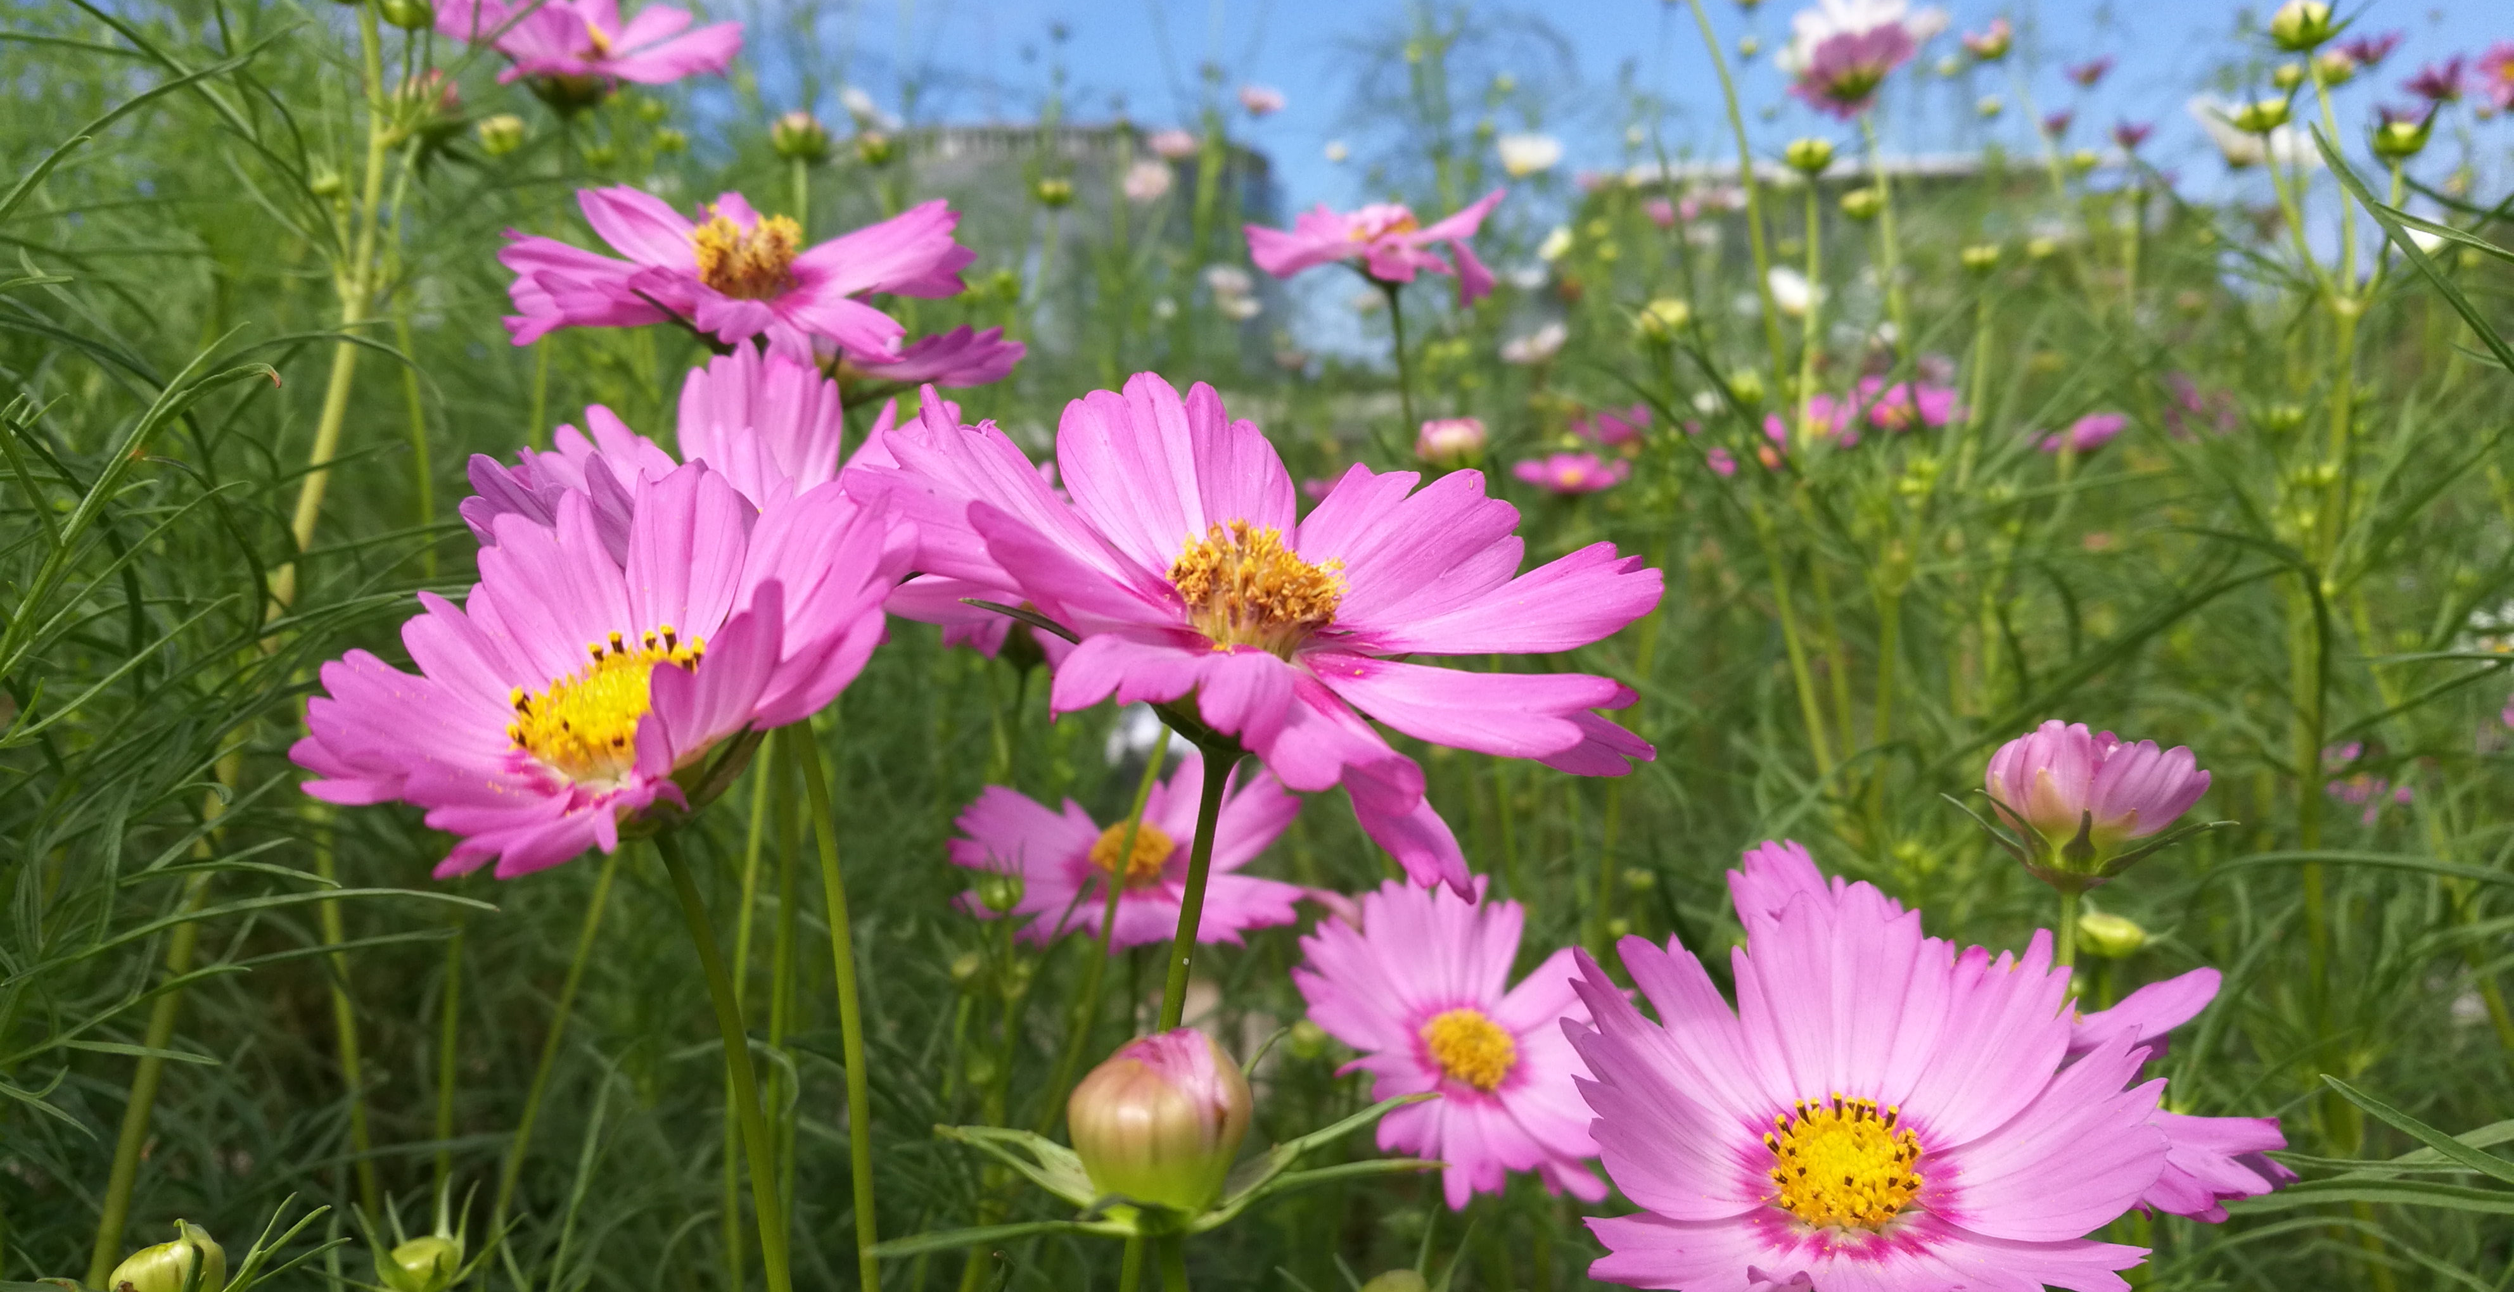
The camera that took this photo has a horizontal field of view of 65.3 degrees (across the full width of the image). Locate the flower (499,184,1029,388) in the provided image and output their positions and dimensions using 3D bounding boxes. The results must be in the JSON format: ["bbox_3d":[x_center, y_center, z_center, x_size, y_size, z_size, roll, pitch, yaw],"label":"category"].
[{"bbox_3d":[-0.088,-0.063,0.340,0.085,0.030,0.076,0,18,0],"label":"flower"}]

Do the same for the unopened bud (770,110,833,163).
[{"bbox_3d":[-0.116,-0.130,0.500,0.015,0.014,0.015,0,7,0],"label":"unopened bud"}]

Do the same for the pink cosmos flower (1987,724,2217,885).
[{"bbox_3d":[0.124,0.023,0.290,0.034,0.025,0.032,2,8,0],"label":"pink cosmos flower"}]

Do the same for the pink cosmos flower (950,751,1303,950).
[{"bbox_3d":[-0.028,0.044,0.420,0.076,0.025,0.073,6,34,0],"label":"pink cosmos flower"}]

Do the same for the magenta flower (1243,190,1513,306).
[{"bbox_3d":[0.033,-0.112,0.550,0.073,0.028,0.068,0,13,0],"label":"magenta flower"}]

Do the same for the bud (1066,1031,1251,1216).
[{"bbox_3d":[-0.009,0.042,0.172,0.015,0.015,0.015,7,12,-1],"label":"bud"}]

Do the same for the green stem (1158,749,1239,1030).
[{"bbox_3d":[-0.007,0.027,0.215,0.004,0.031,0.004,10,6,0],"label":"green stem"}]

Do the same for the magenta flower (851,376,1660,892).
[{"bbox_3d":[0.000,-0.004,0.190,0.074,0.028,0.067,18,25,0],"label":"magenta flower"}]

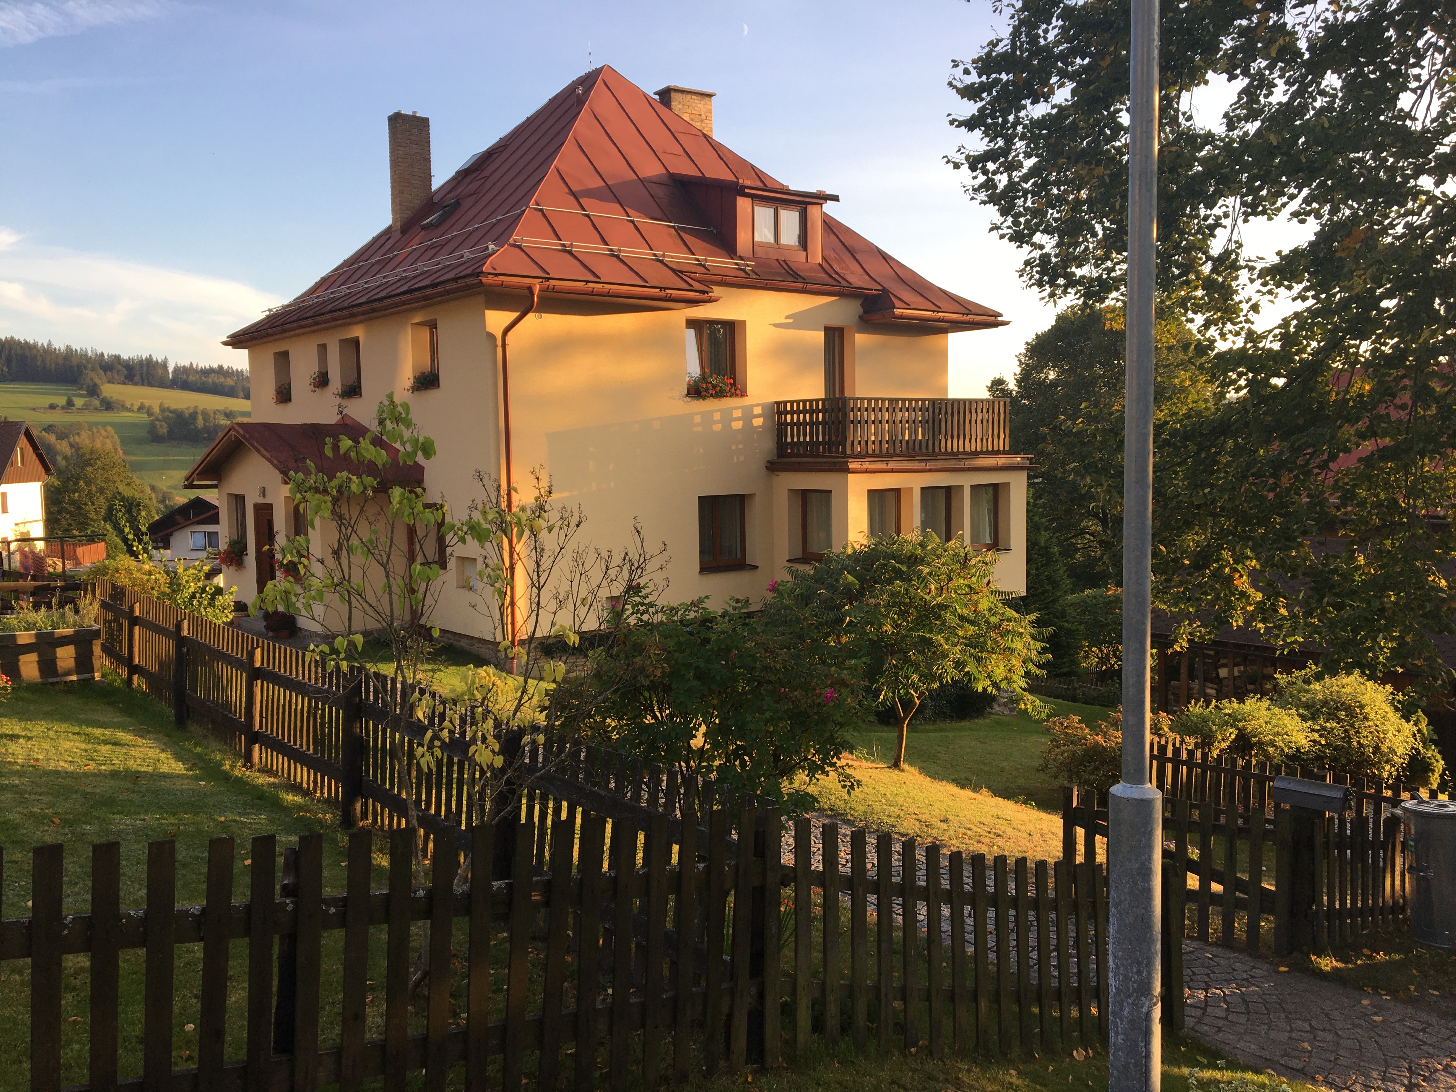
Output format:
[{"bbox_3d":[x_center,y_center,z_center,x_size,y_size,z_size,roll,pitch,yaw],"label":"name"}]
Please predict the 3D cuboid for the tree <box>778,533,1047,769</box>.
[{"bbox_3d":[1.825,1.009,12.000,2.400,2.300,2.250,-1,5,0],"label":"tree"}]

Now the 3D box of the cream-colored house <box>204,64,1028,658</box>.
[{"bbox_3d":[-3.092,-4.515,25.722,13.650,11.410,13.700,-5,6,-39],"label":"cream-colored house"}]

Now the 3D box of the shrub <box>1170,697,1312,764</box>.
[{"bbox_3d":[4.913,1.888,11.700,1.300,0.900,1.150,-1,5,0],"label":"shrub"}]

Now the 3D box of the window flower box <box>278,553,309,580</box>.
[{"bbox_3d":[-7.759,0.390,21.501,0.320,0.450,0.900,-5,6,-39],"label":"window flower box"}]

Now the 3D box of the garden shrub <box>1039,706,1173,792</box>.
[{"bbox_3d":[3.526,1.936,11.400,1.180,0.900,1.100,-1,5,0],"label":"garden shrub"}]

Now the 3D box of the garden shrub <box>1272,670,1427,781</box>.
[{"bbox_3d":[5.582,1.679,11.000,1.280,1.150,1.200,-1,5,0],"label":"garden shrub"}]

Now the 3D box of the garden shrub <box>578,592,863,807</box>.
[{"bbox_3d":[-0.028,0.998,7.500,1.650,1.450,1.500,-1,5,0],"label":"garden shrub"}]

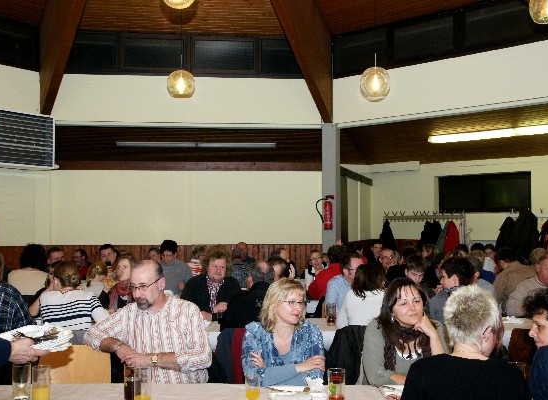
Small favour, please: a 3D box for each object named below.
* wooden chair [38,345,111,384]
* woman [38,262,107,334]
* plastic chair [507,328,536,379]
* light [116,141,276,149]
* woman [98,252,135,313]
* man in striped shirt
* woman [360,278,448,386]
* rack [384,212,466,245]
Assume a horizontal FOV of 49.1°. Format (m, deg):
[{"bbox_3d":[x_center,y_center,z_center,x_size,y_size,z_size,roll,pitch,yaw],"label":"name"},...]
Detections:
[{"bbox_3d":[-1.061,1.198,2.997,0.420,0.830,0.500,0,-2,0],"label":"wooden chair"},{"bbox_3d":[-1.360,1.037,4.164,0.500,1.240,0.720,0,-2,6],"label":"woman"},{"bbox_3d":[1.662,1.234,3.957,0.430,0.830,0.500,0,-2,0],"label":"plastic chair"},{"bbox_3d":[-1.482,-1.052,11.447,3.030,0.080,0.120,0,-2,-5],"label":"light"},{"bbox_3d":[-1.200,1.045,4.644,0.460,1.260,0.750,0,-2,11],"label":"woman"},{"bbox_3d":[-0.618,0.954,2.896,0.650,1.310,0.780,-1,-2,22],"label":"man in striped shirt"},{"bbox_3d":[0.670,0.968,2.792,0.520,1.200,0.740,0,-2,-3],"label":"woman"},{"bbox_3d":[3.030,1.100,12.247,1.820,1.720,0.420,-2,-3,41],"label":"rack"}]

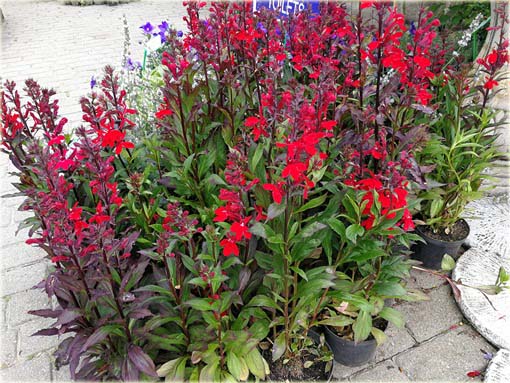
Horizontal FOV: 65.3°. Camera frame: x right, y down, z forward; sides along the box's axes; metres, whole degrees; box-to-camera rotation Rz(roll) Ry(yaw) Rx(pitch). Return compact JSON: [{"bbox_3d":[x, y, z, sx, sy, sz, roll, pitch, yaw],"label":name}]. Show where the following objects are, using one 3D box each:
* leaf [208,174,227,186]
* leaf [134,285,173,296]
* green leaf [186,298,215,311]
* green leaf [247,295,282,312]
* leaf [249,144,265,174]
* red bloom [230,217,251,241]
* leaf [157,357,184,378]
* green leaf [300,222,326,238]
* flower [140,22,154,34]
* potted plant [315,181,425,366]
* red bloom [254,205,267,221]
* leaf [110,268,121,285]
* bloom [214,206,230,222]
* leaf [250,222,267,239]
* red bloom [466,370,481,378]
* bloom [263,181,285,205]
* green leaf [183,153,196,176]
[{"bbox_3d":[-0.099,-0.029,1.050,0.047,0.023,0.032,-1,34,0],"label":"leaf"},{"bbox_3d":[-0.250,0.244,0.980,0.092,0.024,0.027,0,34,0],"label":"leaf"},{"bbox_3d":[-0.127,0.262,0.924,0.065,0.022,0.026,0,34,0],"label":"green leaf"},{"bbox_3d":[0.023,0.274,0.974,0.090,0.032,0.036,0,34,0],"label":"green leaf"},{"bbox_3d":[0.004,-0.090,1.053,0.043,0.075,0.030,0,34,0],"label":"leaf"},{"bbox_3d":[-0.032,0.081,0.868,0.043,0.045,0.032,0,34,0],"label":"red bloom"},{"bbox_3d":[-0.183,0.380,0.860,0.060,0.030,0.042,-1,34,0],"label":"leaf"},{"bbox_3d":[0.116,0.077,0.790,0.051,0.022,0.030,-1,34,0],"label":"green leaf"},{"bbox_3d":[-0.454,-0.688,1.680,0.057,0.043,0.045,2,35,4],"label":"flower"},{"bbox_3d":[0.303,0.252,1.111,0.257,0.572,0.257,0,34,0],"label":"potted plant"},{"bbox_3d":[0.013,0.049,0.920,0.028,0.030,0.026,-7,35,-8],"label":"red bloom"},{"bbox_3d":[-0.284,0.173,0.810,0.021,0.030,0.022,-1,34,0],"label":"leaf"},{"bbox_3d":[-0.073,0.051,0.890,0.034,0.029,0.030,17,38,24],"label":"bloom"},{"bbox_3d":[0.007,0.077,0.790,0.033,0.022,0.032,-1,34,0],"label":"leaf"},{"bbox_3d":[0.649,0.543,1.182,0.039,0.010,0.018,0,34,0],"label":"red bloom"},{"bbox_3d":[0.038,0.004,0.829,0.045,0.041,0.032,0,34,0],"label":"bloom"},{"bbox_3d":[-0.193,-0.079,1.170,0.040,0.060,0.040,-1,34,0],"label":"green leaf"}]

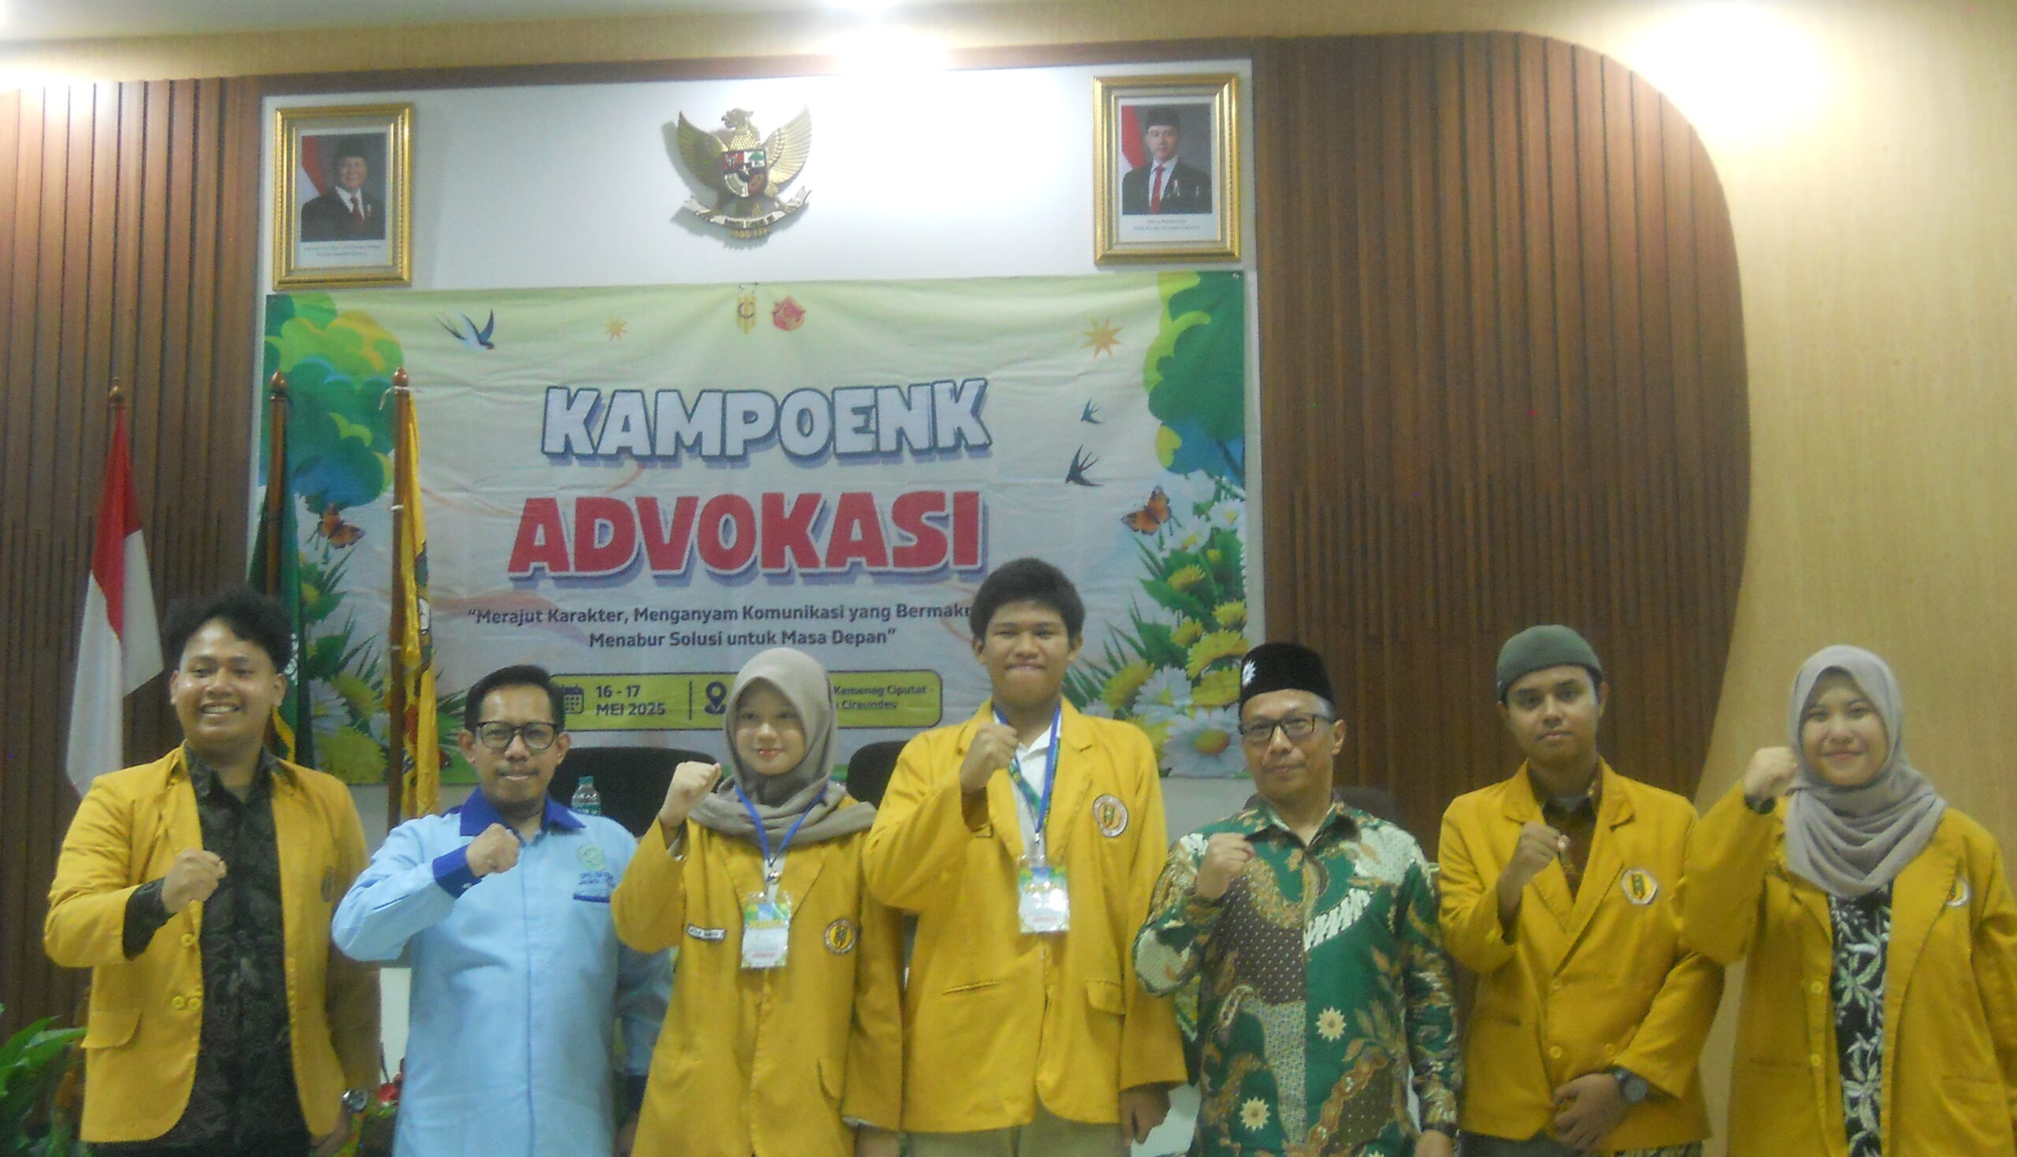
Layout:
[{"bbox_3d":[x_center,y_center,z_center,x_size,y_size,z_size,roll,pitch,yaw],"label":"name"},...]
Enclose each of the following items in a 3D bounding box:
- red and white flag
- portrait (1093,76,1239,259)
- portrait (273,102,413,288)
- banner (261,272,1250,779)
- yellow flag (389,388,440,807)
[{"bbox_3d":[-2.585,0.105,6.905,0.270,1.233,0.200,-1,-7,5],"label":"red and white flag"},{"bbox_3d":[0.476,-1.222,7.149,0.434,0.579,0.040,-1,-4,5],"label":"portrait"},{"bbox_3d":[-2.044,-1.173,7.359,0.434,0.577,0.040,-1,-4,5],"label":"portrait"},{"bbox_3d":[-0.790,-0.145,7.144,3.000,1.505,0.030,-1,-7,5],"label":"banner"},{"bbox_3d":[-1.625,0.092,6.534,0.140,1.260,0.140,-1,-7,5],"label":"yellow flag"}]

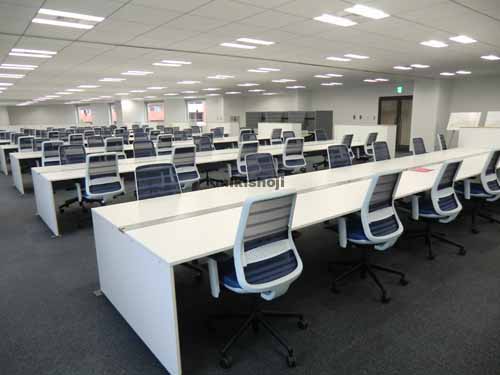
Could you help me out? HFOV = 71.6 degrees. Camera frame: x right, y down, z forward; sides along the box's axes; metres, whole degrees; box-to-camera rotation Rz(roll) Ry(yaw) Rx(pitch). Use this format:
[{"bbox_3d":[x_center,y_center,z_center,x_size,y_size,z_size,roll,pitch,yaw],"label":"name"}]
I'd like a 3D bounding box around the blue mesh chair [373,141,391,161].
[{"bbox_3d":[2.229,-0.231,5.522,0.640,1.000,0.620,-9,14,-34],"label":"blue mesh chair"}]

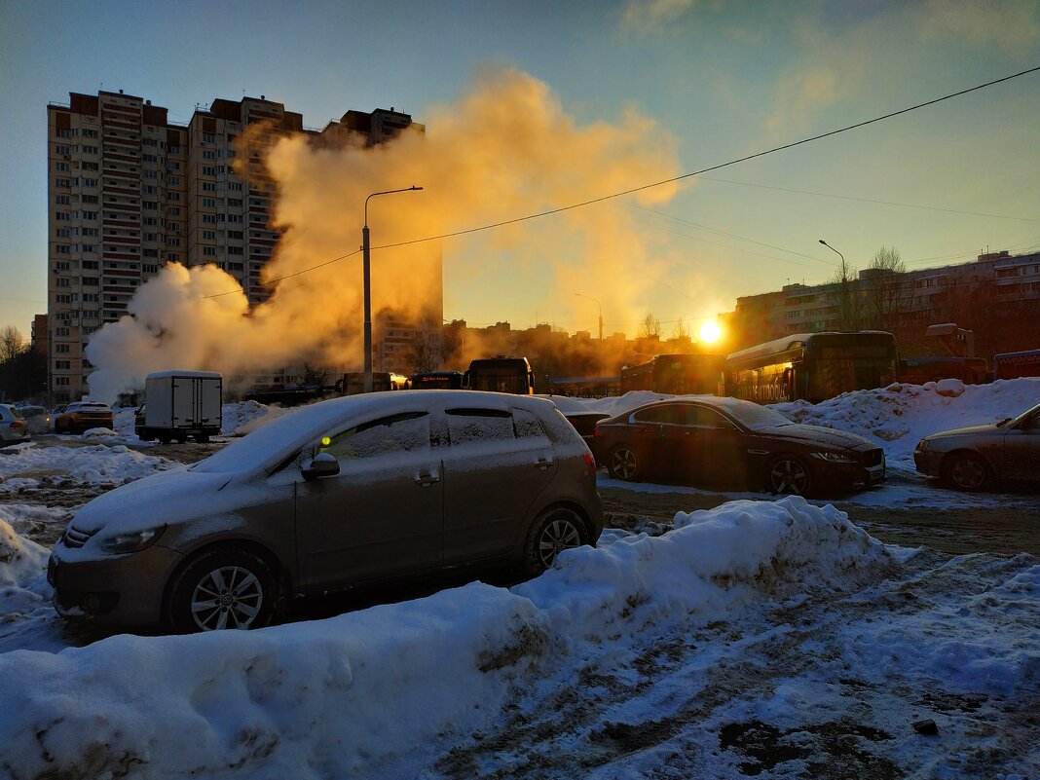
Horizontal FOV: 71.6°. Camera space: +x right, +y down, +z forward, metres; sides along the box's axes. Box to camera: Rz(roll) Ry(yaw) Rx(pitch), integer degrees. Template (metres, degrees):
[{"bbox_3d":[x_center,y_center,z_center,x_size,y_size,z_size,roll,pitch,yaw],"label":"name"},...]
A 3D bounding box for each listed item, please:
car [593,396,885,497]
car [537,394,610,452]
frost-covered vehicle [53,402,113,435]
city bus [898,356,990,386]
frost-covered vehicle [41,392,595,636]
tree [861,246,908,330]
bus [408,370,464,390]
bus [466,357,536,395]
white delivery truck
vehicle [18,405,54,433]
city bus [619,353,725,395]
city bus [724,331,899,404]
[{"bbox_3d":[3.336,0.833,11.612,1.870,1.420,4.680,0,0,-44],"label":"car"},{"bbox_3d":[-0.370,0.841,15.500,1.780,1.500,4.500,0,0,-44],"label":"car"},{"bbox_3d":[-22.800,1.362,37.600,1.820,1.600,4.400,0,0,-41],"label":"frost-covered vehicle"},{"bbox_3d":[13.700,0.472,28.000,2.530,2.900,12.000,0,0,7],"label":"city bus"},{"bbox_3d":[-1.277,0.804,5.787,4.210,1.580,1.780,0,0,-35],"label":"frost-covered vehicle"},{"bbox_3d":[31.400,-5.413,62.000,4.600,14.200,4.600,0,0,0],"label":"tree"},{"bbox_3d":[-4.200,0.441,44.500,2.530,2.950,12.000,0,0,2],"label":"bus"},{"bbox_3d":[-0.640,0.102,38.500,2.540,3.150,12.100,0,0,3],"label":"bus"},{"bbox_3d":[-15.300,0.813,32.100,1.980,2.830,5.400,0,0,-44],"label":"white delivery truck"},{"bbox_3d":[-28.200,1.615,42.000,1.760,1.500,4.300,0,0,-36],"label":"vehicle"},{"bbox_3d":[6.440,0.257,32.300,2.540,3.080,12.200,0,0,3],"label":"city bus"},{"bbox_3d":[10.280,0.024,27.000,2.550,3.380,12.300,0,0,7],"label":"city bus"}]

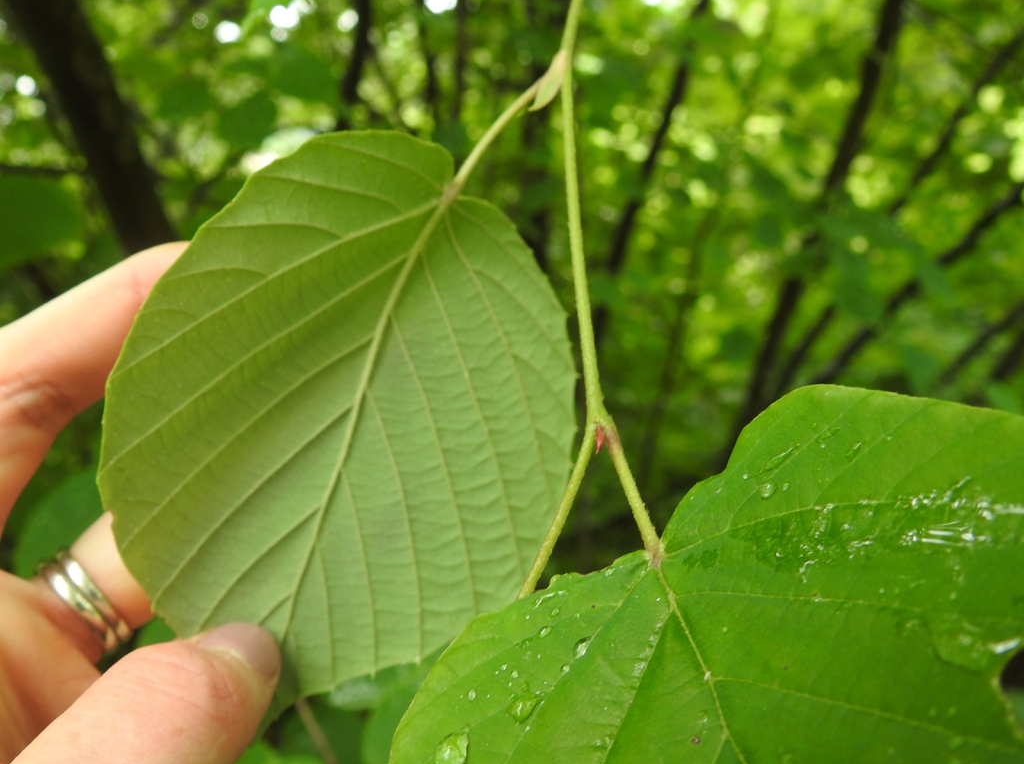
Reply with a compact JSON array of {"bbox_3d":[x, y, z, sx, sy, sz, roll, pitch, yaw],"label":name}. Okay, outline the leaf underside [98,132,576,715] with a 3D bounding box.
[{"bbox_3d":[-0.028,0.008,0.175,0.076,0.102,0.018,18,-3,-3],"label":"leaf underside"}]

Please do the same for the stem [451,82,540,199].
[{"bbox_3d":[-0.003,-0.041,0.174,0.004,0.024,0.003,38,2,-9],"label":"stem"}]

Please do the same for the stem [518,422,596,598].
[{"bbox_3d":[0.007,0.021,0.170,0.003,0.030,0.003,21,-10,5],"label":"stem"}]

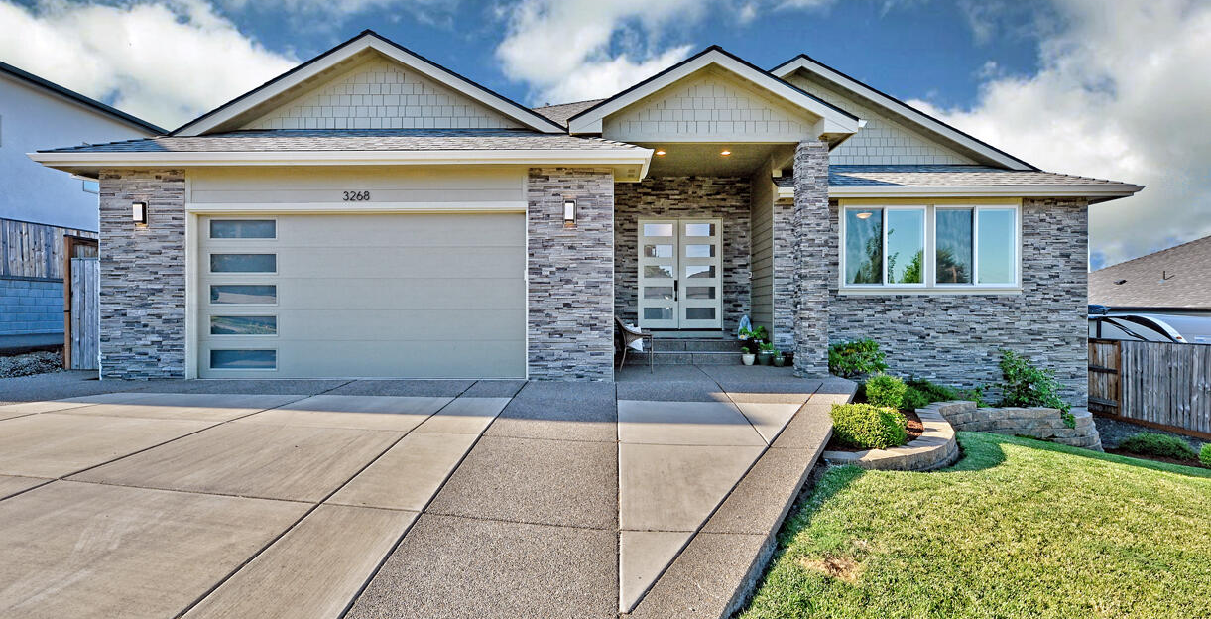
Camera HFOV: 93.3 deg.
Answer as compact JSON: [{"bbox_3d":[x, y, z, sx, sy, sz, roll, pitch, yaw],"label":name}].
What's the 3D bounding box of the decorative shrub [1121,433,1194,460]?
[{"bbox_3d":[9.275,2.298,9.600,1.280,0.420,0.950,0,0,1],"label":"decorative shrub"}]

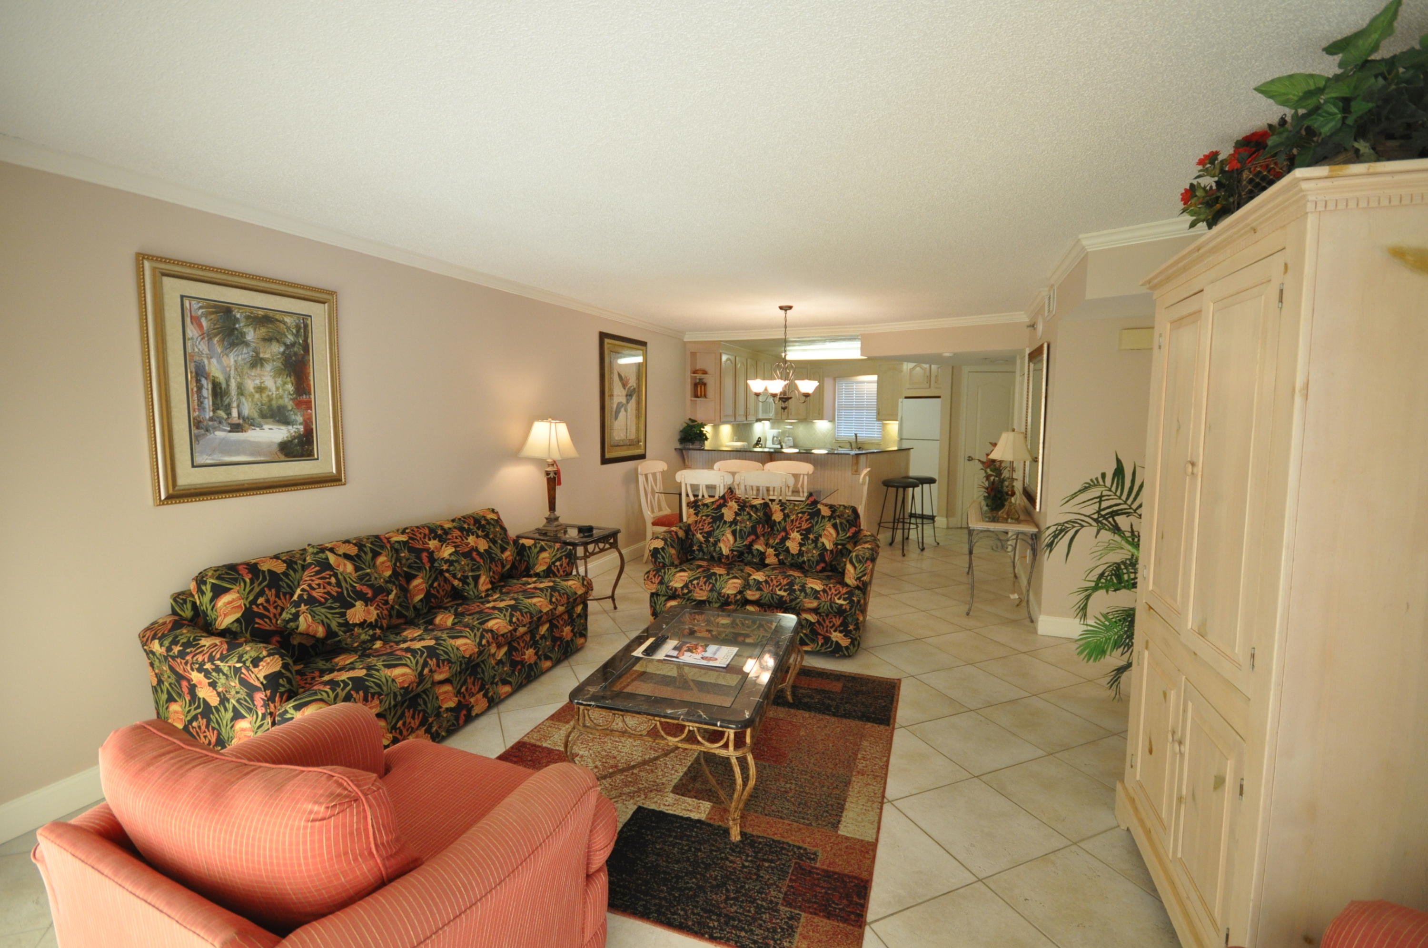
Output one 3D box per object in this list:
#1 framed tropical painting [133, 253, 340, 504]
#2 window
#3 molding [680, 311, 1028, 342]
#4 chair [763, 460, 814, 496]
[{"bbox_3d":[-2.074,-0.400,2.702,0.050,0.970,0.785,2,6,22],"label":"framed tropical painting"},{"bbox_3d":[2.194,-1.000,9.044,0.750,0.990,0.100,2,6,21],"label":"window"},{"bbox_3d":[1.327,-1.590,6.464,3.650,0.095,0.090,2,6,21],"label":"molding"},{"bbox_3d":[0.697,0.381,6.119,0.540,1.000,0.540,2,6,21],"label":"chair"}]

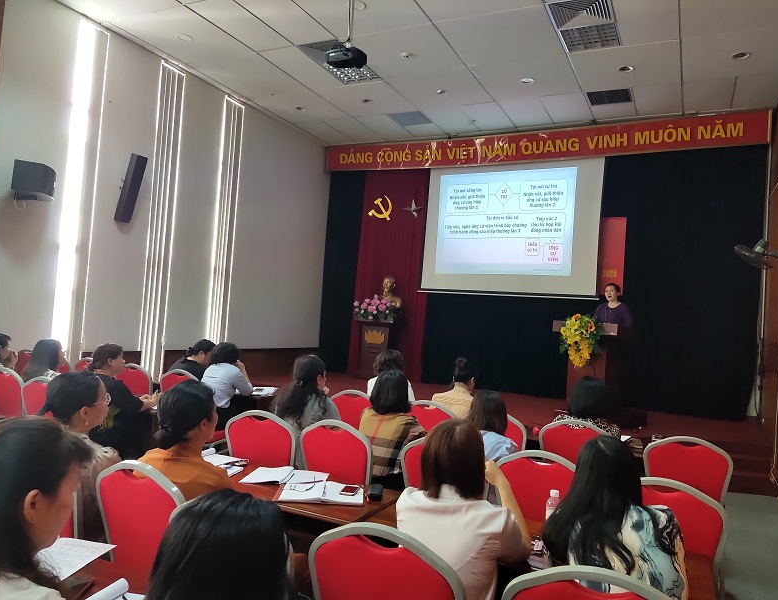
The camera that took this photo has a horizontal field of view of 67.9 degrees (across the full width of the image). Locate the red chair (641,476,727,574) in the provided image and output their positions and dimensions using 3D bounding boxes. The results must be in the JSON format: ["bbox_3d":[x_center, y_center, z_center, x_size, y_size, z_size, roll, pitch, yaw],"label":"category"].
[{"bbox_3d":[1.188,1.195,2.536,0.465,0.930,0.570,3,-2,27],"label":"red chair"}]

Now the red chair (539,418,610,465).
[{"bbox_3d":[1.281,1.249,3.950,0.460,0.930,0.570,4,-2,27],"label":"red chair"}]

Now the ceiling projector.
[{"bbox_3d":[-0.394,-2.275,5.420,0.320,0.100,0.250,3,-2,27],"label":"ceiling projector"}]

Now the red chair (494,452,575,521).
[{"bbox_3d":[0.782,1.188,2.954,0.460,0.930,0.570,4,-2,27],"label":"red chair"}]

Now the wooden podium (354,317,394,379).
[{"bbox_3d":[-0.157,0.846,9.948,0.660,1.010,0.480,3,-2,27],"label":"wooden podium"}]

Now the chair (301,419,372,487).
[{"bbox_3d":[-0.194,1.118,3.302,0.465,0.930,0.570,3,-2,28],"label":"chair"}]

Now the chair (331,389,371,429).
[{"bbox_3d":[-0.200,1.157,4.627,0.460,0.930,0.570,4,-2,27],"label":"chair"}]

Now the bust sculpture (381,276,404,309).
[{"bbox_3d":[0.034,-0.117,9.950,0.410,0.600,0.260,3,-2,27],"label":"bust sculpture"}]

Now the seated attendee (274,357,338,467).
[{"bbox_3d":[-0.483,0.937,3.424,0.460,1.180,0.620,3,-2,35],"label":"seated attendee"}]

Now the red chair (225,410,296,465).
[{"bbox_3d":[-0.646,1.089,3.438,0.465,0.930,0.570,3,-2,23],"label":"red chair"}]

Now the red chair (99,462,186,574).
[{"bbox_3d":[-0.789,1.044,2.242,0.465,0.930,0.570,3,-2,26],"label":"red chair"}]

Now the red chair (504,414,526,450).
[{"bbox_3d":[0.805,1.219,4.154,0.460,0.930,0.570,4,-2,27],"label":"red chair"}]

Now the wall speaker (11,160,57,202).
[{"bbox_3d":[-3.587,-1.209,5.898,0.300,0.280,0.450,7,-2,-13],"label":"wall speaker"}]

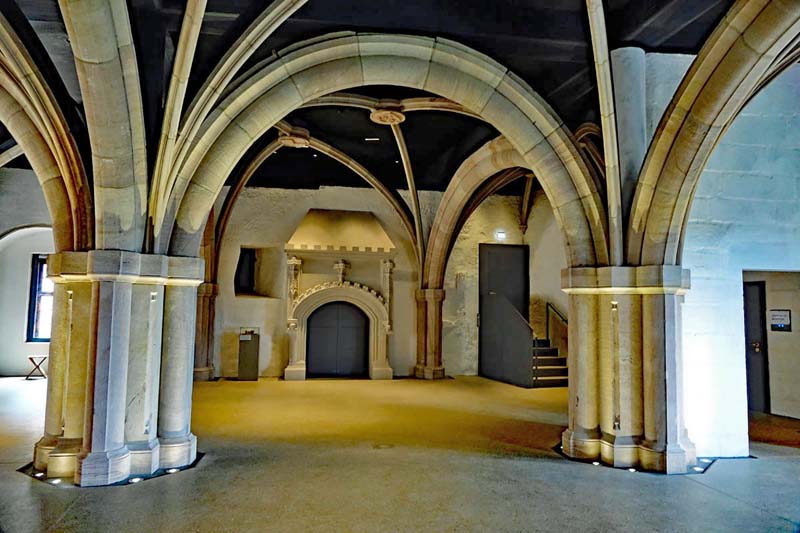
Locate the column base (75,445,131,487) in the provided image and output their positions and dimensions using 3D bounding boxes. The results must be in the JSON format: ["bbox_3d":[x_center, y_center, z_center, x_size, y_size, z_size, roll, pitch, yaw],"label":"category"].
[{"bbox_3d":[-2.654,1.747,4.752,0.490,0.270,0.450,2,-5,-17],"label":"column base"}]

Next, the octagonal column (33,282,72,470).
[{"bbox_3d":[-3.213,1.022,5.177,0.430,1.760,0.430,2,-5,-17],"label":"octagonal column"}]

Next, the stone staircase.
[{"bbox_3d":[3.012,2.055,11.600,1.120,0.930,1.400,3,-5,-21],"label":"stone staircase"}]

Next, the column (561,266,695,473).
[{"bbox_3d":[2.496,1.052,5.906,1.270,2.030,1.270,2,-5,-17],"label":"column"}]

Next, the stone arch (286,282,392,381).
[{"bbox_3d":[-1.287,1.394,11.695,2.270,2.100,0.420,2,-5,-12],"label":"stone arch"}]

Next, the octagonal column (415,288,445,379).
[{"bbox_3d":[0.661,1.507,11.900,0.640,1.980,0.580,2,-5,-14],"label":"octagonal column"}]

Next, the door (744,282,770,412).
[{"bbox_3d":[5.628,1.290,8.828,0.100,2.060,0.960,3,-5,-22],"label":"door"}]

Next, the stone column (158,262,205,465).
[{"bbox_3d":[-2.268,0.928,5.350,0.470,2.010,0.470,2,-5,-17],"label":"stone column"}]

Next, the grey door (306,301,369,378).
[{"bbox_3d":[-1.321,1.612,11.668,1.370,1.660,0.280,2,-5,-12],"label":"grey door"}]

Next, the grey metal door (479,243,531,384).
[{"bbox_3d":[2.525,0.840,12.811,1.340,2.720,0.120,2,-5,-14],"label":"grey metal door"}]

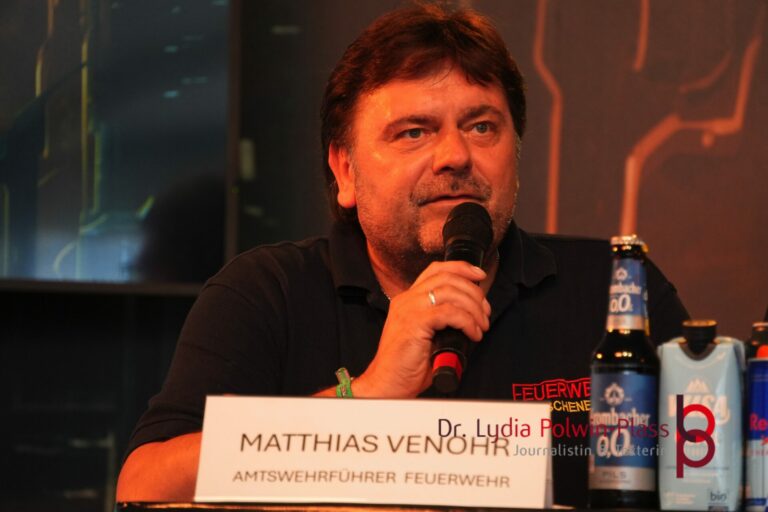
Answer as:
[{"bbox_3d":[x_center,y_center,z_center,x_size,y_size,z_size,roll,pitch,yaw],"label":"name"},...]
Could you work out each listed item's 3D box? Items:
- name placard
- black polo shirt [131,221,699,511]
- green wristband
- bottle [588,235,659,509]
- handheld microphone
[{"bbox_3d":[-0.006,0.170,4.497,0.298,0.092,0.100,1,-3,6],"label":"name placard"},{"bbox_3d":[0.018,0.260,5.030,0.535,0.580,0.350,2,-3,-7],"label":"black polo shirt"},{"bbox_3d":[-0.033,0.140,4.700,0.018,0.068,0.060,-13,0,6],"label":"green wristband"},{"bbox_3d":[0.210,0.102,4.545,0.061,0.238,0.061,1,-3,0],"label":"bottle"},{"bbox_3d":[0.067,0.036,4.750,0.049,0.049,0.258,8,37,0],"label":"handheld microphone"}]

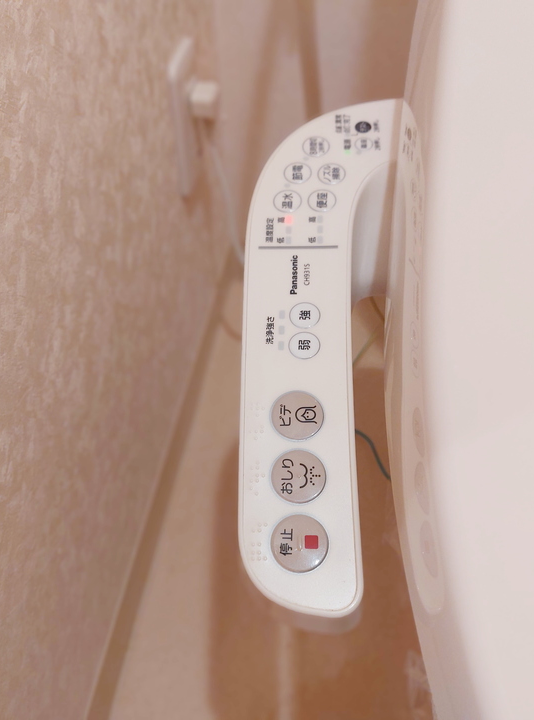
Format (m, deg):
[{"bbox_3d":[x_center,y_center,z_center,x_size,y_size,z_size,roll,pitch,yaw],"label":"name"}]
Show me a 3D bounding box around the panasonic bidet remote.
[{"bbox_3d":[0.033,-0.016,0.324,0.088,0.035,0.270,0,63,1],"label":"panasonic bidet remote"}]

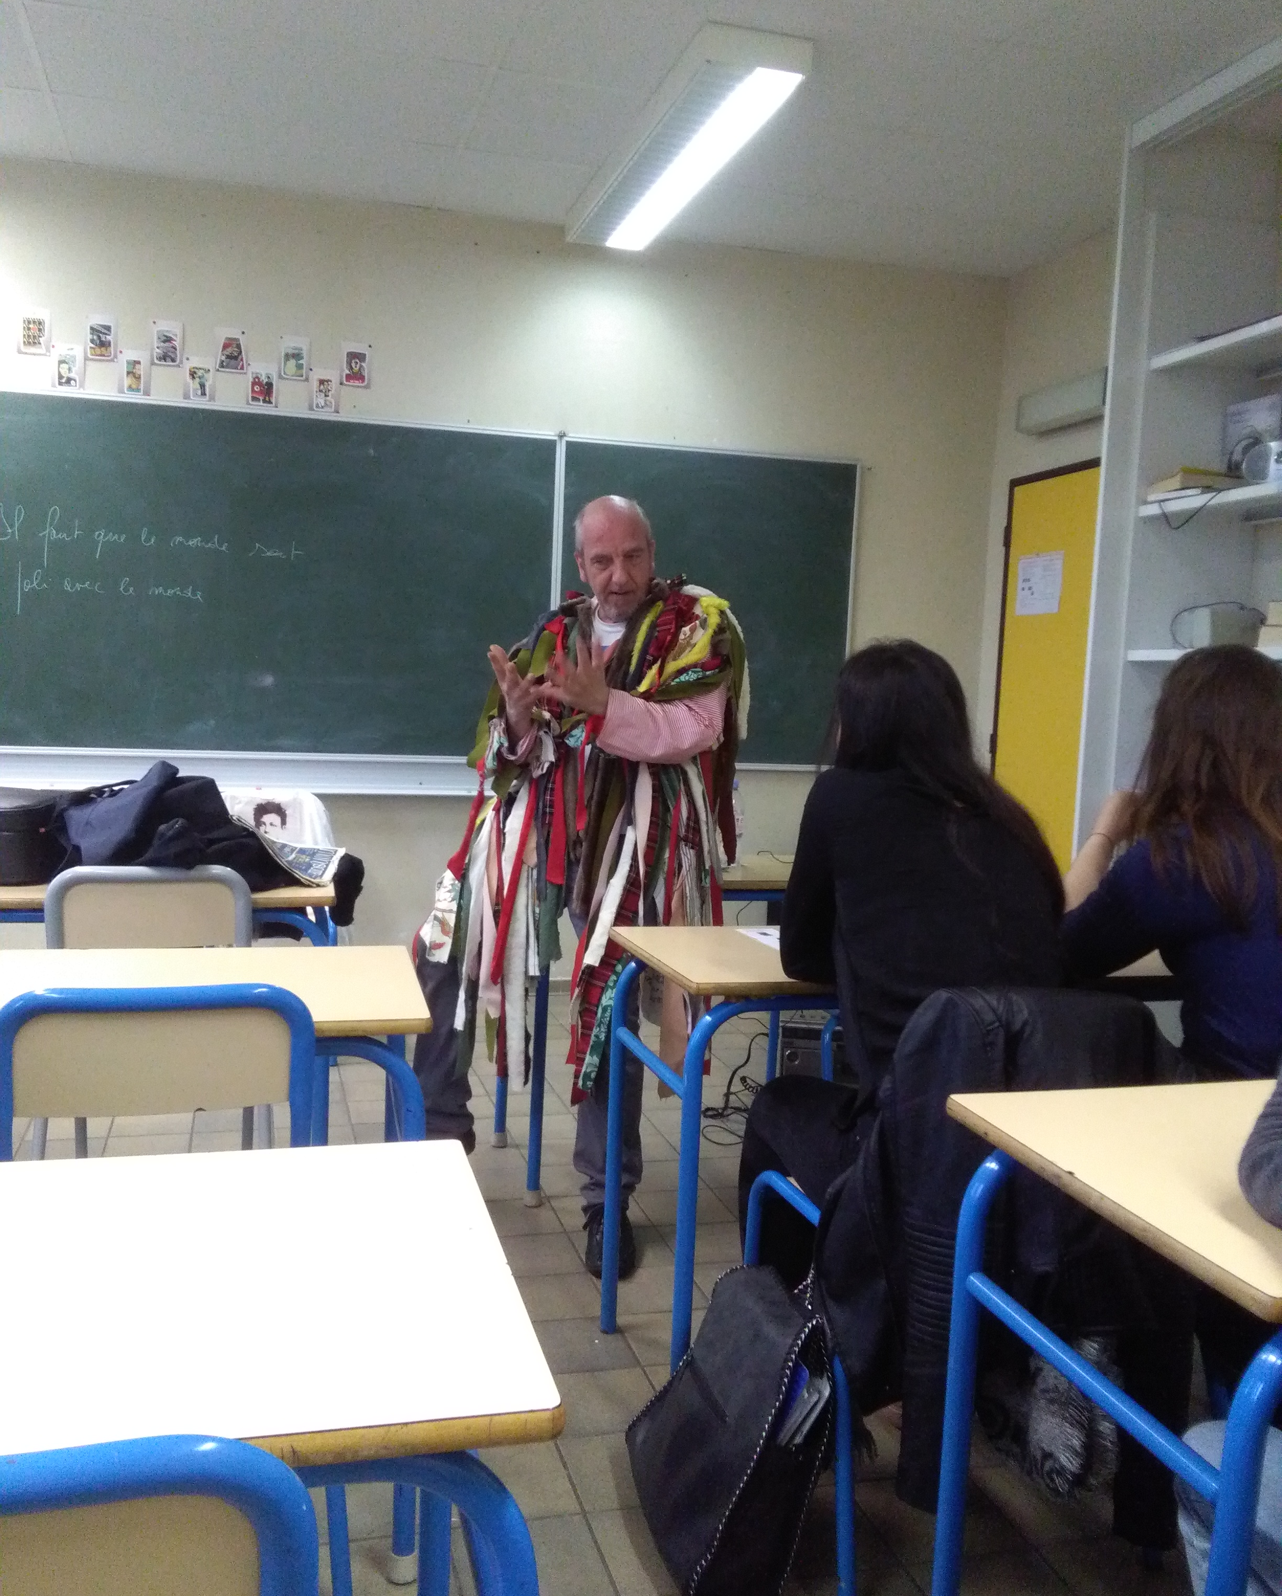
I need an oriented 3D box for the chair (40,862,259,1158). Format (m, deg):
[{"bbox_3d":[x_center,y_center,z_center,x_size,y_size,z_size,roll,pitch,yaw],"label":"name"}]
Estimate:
[{"bbox_3d":[-0.982,0.524,2.821,0.405,0.835,0.496,1,5,-16],"label":"chair"}]

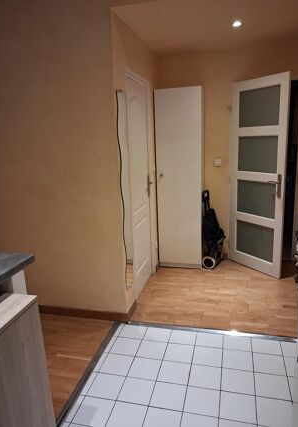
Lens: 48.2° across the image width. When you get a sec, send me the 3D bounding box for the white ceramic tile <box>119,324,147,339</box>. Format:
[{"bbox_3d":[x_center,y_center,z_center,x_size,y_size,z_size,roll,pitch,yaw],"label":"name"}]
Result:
[{"bbox_3d":[-0.126,0.956,2.692,0.200,0.010,0.175,1,15,14],"label":"white ceramic tile"}]

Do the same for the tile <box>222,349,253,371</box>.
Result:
[{"bbox_3d":[0.615,1.022,2.316,0.200,0.010,0.200,1,15,14],"label":"tile"}]

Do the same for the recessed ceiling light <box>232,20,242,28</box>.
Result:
[{"bbox_3d":[0.719,-1.562,2.729,0.090,0.030,0.090,1,15,14],"label":"recessed ceiling light"}]

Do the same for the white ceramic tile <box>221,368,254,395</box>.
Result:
[{"bbox_3d":[0.571,1.083,2.145,0.200,0.010,0.200,1,15,14],"label":"white ceramic tile"}]

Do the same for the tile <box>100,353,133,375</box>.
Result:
[{"bbox_3d":[-0.224,1.060,2.331,0.201,0.010,0.201,1,15,14],"label":"tile"}]

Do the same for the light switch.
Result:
[{"bbox_3d":[0.796,-0.588,3.840,0.083,0.083,0.013,1,15,14],"label":"light switch"}]

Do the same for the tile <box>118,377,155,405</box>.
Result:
[{"bbox_3d":[-0.076,1.115,2.089,0.201,0.010,0.201,1,15,14],"label":"tile"}]

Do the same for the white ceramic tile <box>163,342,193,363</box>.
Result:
[{"bbox_3d":[0.222,1.013,2.415,0.200,0.010,0.200,1,15,14],"label":"white ceramic tile"}]

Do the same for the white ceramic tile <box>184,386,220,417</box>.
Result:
[{"bbox_3d":[0.319,1.123,1.988,0.201,0.010,0.201,1,15,14],"label":"white ceramic tile"}]

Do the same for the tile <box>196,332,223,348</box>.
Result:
[{"bbox_3d":[0.464,0.973,2.542,0.201,0.010,0.161,1,15,14],"label":"tile"}]

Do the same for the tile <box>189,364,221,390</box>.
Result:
[{"bbox_3d":[0.369,1.071,2.179,0.201,0.010,0.201,1,15,14],"label":"tile"}]

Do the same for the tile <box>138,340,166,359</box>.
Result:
[{"bbox_3d":[0.024,1.012,2.471,0.201,0.010,0.201,1,15,14],"label":"tile"}]

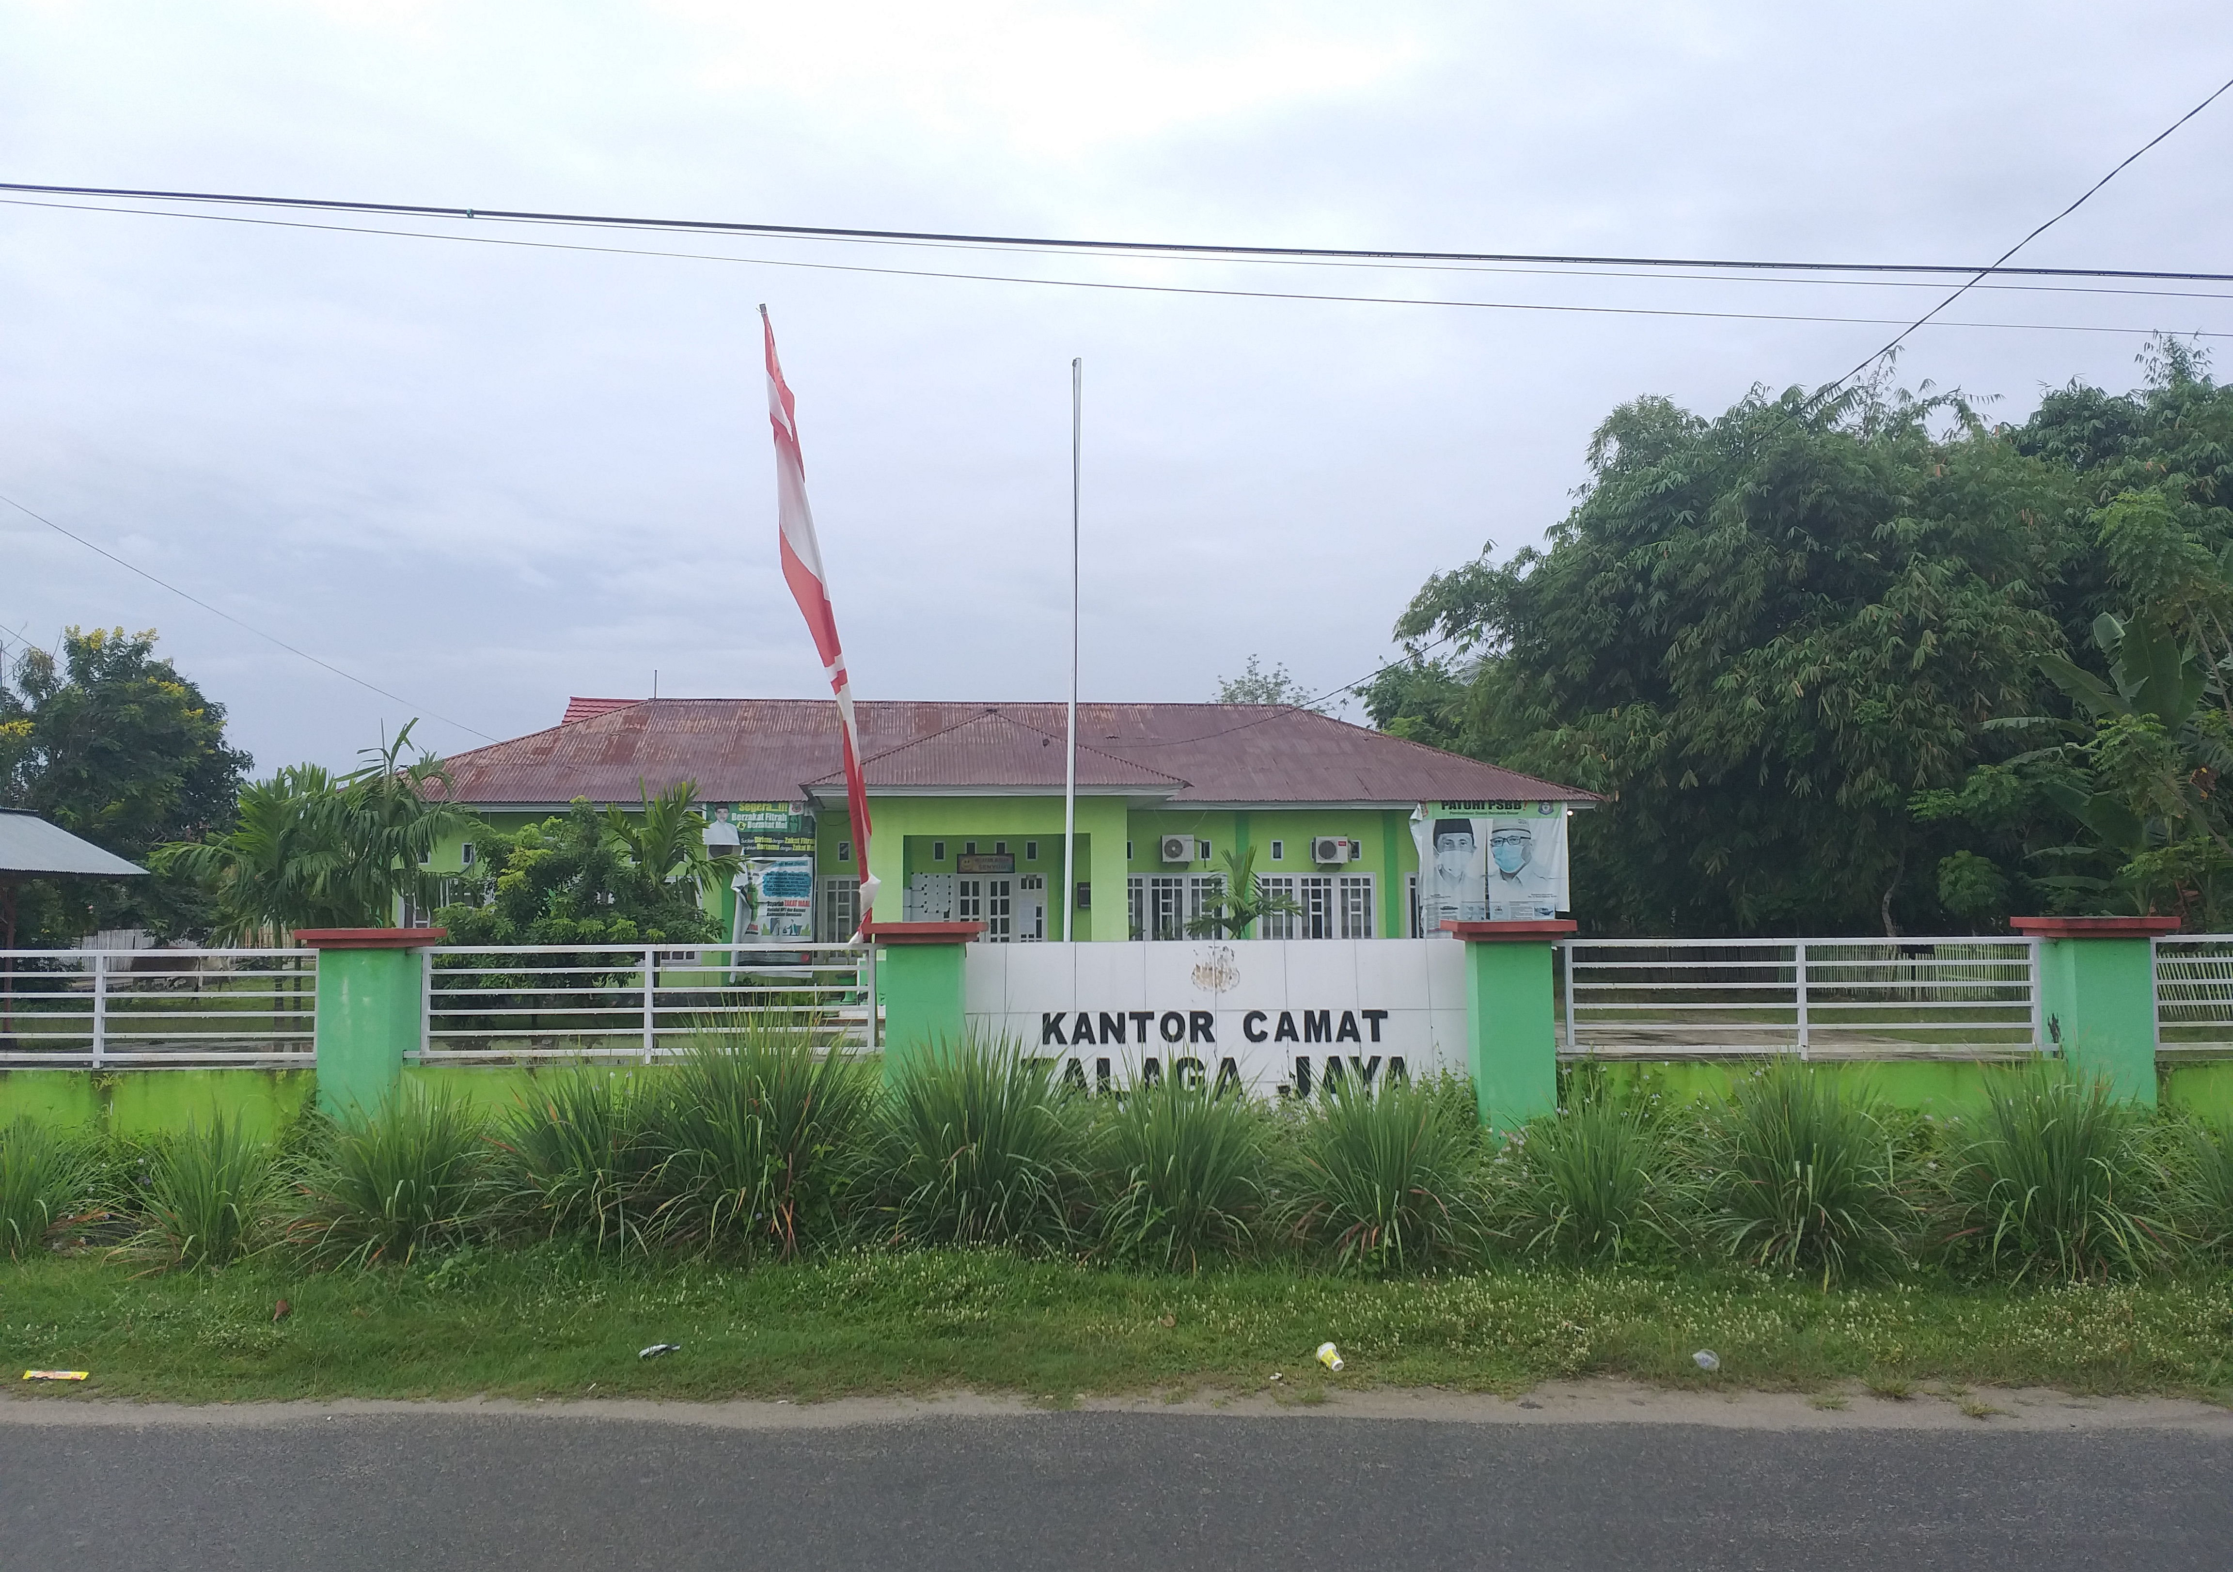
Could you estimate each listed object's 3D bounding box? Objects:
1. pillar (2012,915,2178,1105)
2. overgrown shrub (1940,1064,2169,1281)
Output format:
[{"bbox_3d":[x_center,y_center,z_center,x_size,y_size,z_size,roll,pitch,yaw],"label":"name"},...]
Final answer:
[{"bbox_3d":[5.454,1.418,9.325,0.610,1.370,0.600,0,-4,1],"label":"pillar"},{"bbox_3d":[3.850,1.519,6.905,0.950,0.820,0.880,0,-4,1],"label":"overgrown shrub"}]

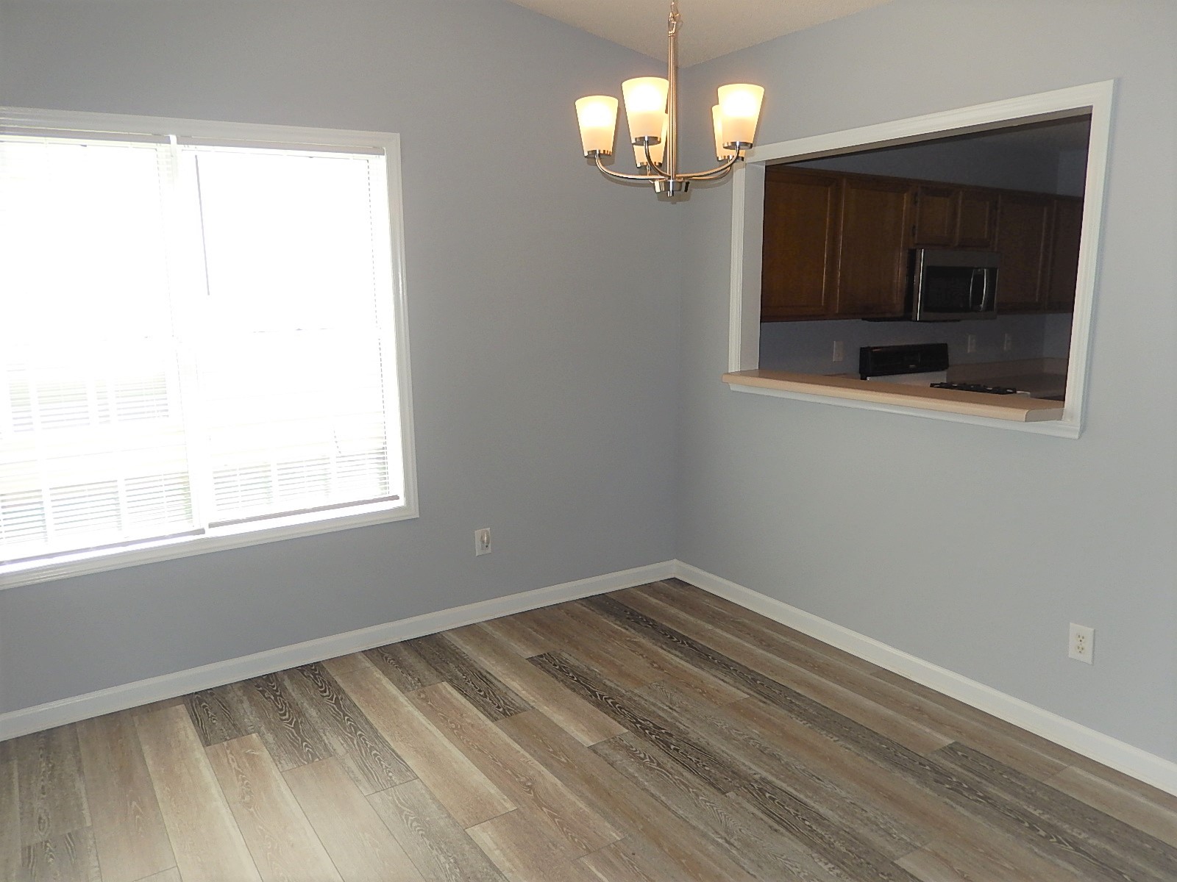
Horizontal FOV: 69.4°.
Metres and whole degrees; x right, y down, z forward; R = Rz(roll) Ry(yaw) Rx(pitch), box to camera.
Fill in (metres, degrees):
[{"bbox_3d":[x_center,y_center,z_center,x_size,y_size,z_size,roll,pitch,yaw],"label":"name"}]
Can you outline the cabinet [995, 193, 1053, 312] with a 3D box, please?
[{"bbox_3d":[2.670,-1.223,5.554,0.640,0.763,0.330,-7,12,-33],"label":"cabinet"}]

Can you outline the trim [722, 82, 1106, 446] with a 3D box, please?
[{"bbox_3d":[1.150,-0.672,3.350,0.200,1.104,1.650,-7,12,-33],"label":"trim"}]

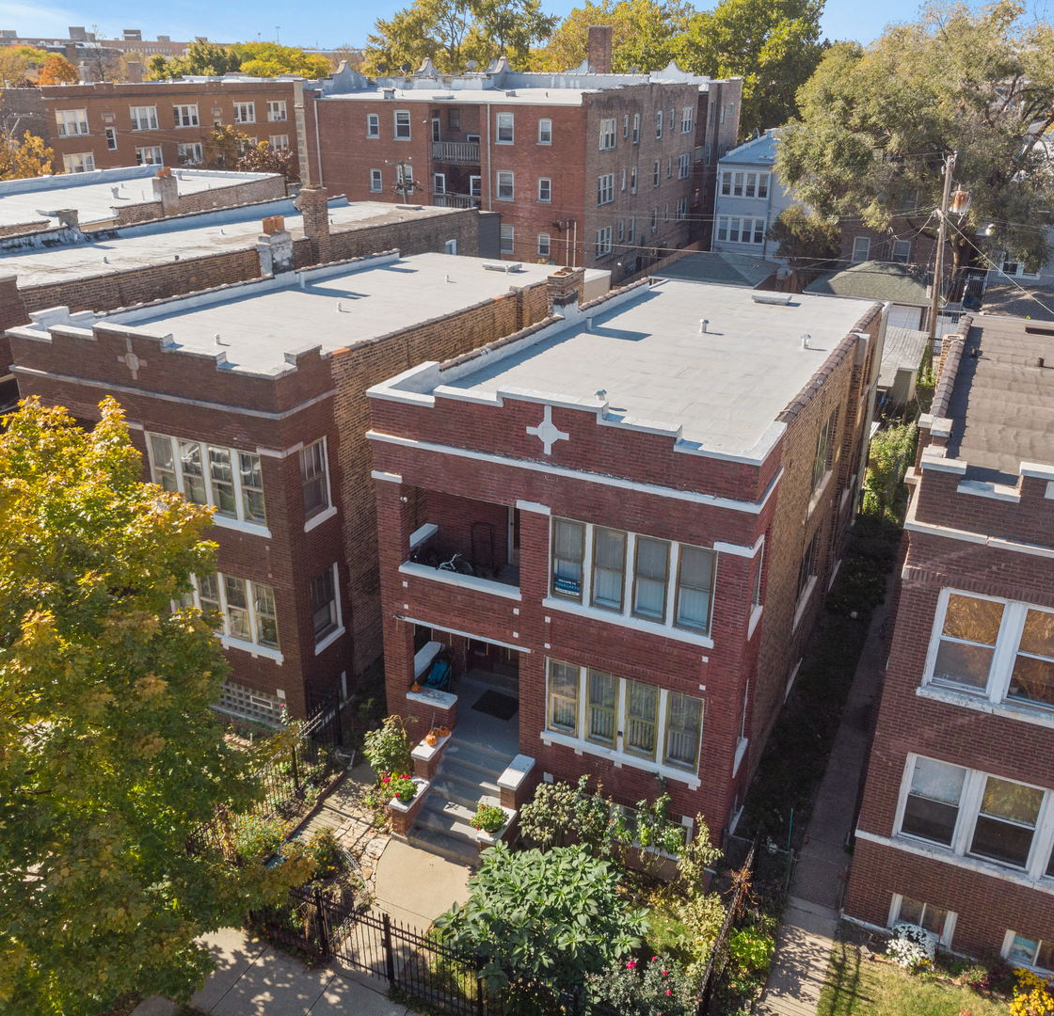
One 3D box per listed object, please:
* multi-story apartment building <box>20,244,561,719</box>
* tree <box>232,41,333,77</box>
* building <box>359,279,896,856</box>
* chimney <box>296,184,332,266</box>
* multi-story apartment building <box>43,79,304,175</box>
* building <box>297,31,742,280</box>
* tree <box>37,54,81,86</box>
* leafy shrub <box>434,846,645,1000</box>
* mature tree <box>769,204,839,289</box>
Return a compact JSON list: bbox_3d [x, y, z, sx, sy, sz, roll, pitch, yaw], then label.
[{"bbox_3d":[-4.112,-2.554,26.884,7.200,8.650,16.550,12,28,23],"label":"multi-story apartment building"},{"bbox_3d":[-29.085,-48.088,115.542,11.500,16.500,11.500,12,28,23],"label":"tree"},{"bbox_3d":[3.829,-0.893,23.868,7.170,8.900,16.200,12,28,23],"label":"building"},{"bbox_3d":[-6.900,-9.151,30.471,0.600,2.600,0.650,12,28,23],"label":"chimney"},{"bbox_3d":[-33.366,-32.941,86.957,13.000,12.000,34.400,12,28,23],"label":"multi-story apartment building"},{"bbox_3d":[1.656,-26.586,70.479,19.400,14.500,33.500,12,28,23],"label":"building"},{"bbox_3d":[-54.734,-46.636,113.112,5.600,14.500,5.600,12,28,23],"label":"tree"},{"bbox_3d":[0.160,6.750,15.350,3.300,1.650,2.400,12,28,23],"label":"leafy shrub"},{"bbox_3d":[17.500,-16.400,59.300,4.300,5.600,4.300,12,28,23],"label":"mature tree"}]

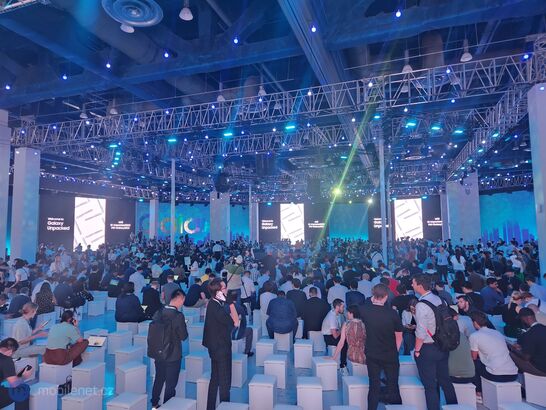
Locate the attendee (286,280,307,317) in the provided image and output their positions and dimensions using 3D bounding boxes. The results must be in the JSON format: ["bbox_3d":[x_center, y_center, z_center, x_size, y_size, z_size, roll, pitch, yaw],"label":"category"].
[{"bbox_3d":[0.571,2.446,8.595,0.520,1.360,0.600,-1,-5,2],"label":"attendee"}]

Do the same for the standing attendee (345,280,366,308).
[{"bbox_3d":[1.989,2.496,8.791,0.520,1.300,0.720,-1,-4,5],"label":"standing attendee"}]

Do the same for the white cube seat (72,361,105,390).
[{"bbox_3d":[-2.766,2.622,5.457,0.310,0.385,0.310,-2,-5,15],"label":"white cube seat"}]

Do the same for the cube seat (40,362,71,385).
[{"bbox_3d":[-3.459,2.741,5.796,0.320,0.410,0.320,-2,-5,16],"label":"cube seat"}]

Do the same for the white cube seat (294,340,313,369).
[{"bbox_3d":[0.607,2.883,7.039,0.341,0.425,0.340,-2,-5,8],"label":"white cube seat"}]

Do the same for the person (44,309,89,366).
[{"bbox_3d":[-3.539,2.483,6.382,0.560,1.240,0.720,-1,-5,8],"label":"person"}]

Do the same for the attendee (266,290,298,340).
[{"bbox_3d":[0.212,2.359,7.451,0.630,1.170,0.820,-1,-5,4],"label":"attendee"}]

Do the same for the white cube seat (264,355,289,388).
[{"bbox_3d":[0.064,2.710,5.905,0.320,0.410,0.320,-1,-5,10],"label":"white cube seat"}]

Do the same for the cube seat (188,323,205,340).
[{"bbox_3d":[-1.586,2.811,7.847,0.310,0.385,0.310,-2,-5,14],"label":"cube seat"}]

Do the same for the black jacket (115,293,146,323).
[{"bbox_3d":[-3.354,2.413,8.542,0.580,0.680,0.420,-1,-4,3],"label":"black jacket"}]

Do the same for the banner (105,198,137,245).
[{"bbox_3d":[-14.029,1.878,33.571,0.200,4.500,2.750,-5,-6,43],"label":"banner"}]

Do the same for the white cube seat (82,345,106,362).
[{"bbox_3d":[-3.302,2.836,6.577,0.330,0.419,0.330,-2,-4,13],"label":"white cube seat"}]

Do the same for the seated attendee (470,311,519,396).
[{"bbox_3d":[3.185,2.260,5.425,0.560,1.334,0.700,-1,-5,-4],"label":"seated attendee"}]

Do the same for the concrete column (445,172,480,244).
[{"bbox_3d":[15.984,0.994,30.412,2.100,7.400,1.700,-2,-5,19],"label":"concrete column"}]

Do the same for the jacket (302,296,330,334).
[{"bbox_3d":[0.943,2.358,7.779,0.580,0.720,0.360,-1,-5,3],"label":"jacket"}]

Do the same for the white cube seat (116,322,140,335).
[{"bbox_3d":[-3.418,2.964,8.550,0.320,0.410,0.320,-2,-5,21],"label":"white cube seat"}]

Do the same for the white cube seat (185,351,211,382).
[{"bbox_3d":[-1.207,2.641,5.923,0.310,0.385,0.310,-2,-5,17],"label":"white cube seat"}]

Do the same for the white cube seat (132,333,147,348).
[{"bbox_3d":[-2.500,2.760,7.112,0.310,0.385,0.310,-1,-5,7],"label":"white cube seat"}]

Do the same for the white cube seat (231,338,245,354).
[{"bbox_3d":[-0.739,2.812,7.048,0.320,0.410,0.320,-2,-5,21],"label":"white cube seat"}]

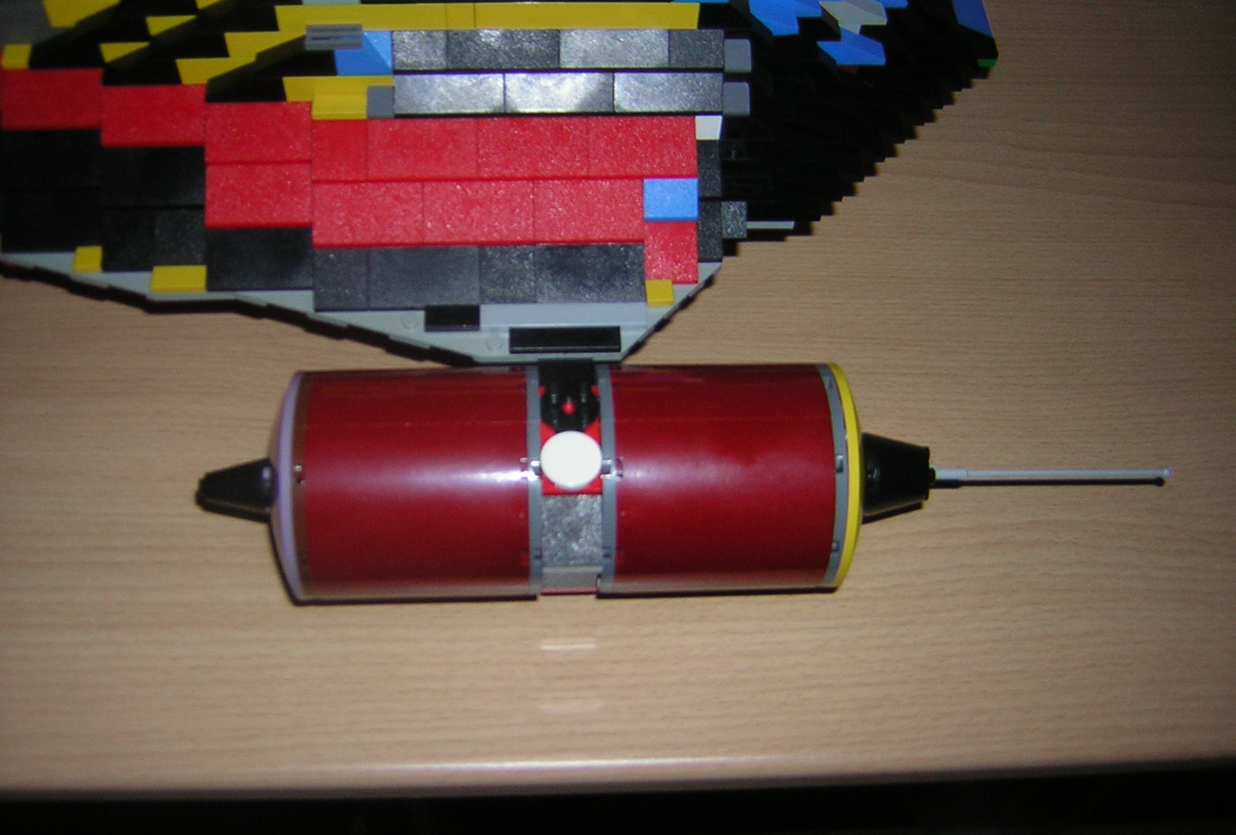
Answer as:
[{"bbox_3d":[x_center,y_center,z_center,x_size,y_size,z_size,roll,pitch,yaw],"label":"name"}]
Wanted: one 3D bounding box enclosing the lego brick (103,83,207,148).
[{"bbox_3d":[-0.134,-0.091,0.377,0.032,0.010,0.024,-1,58,-4],"label":"lego brick"}]

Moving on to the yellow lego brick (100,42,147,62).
[{"bbox_3d":[-0.142,-0.109,0.377,0.017,0.010,0.008,-1,58,-4],"label":"yellow lego brick"}]

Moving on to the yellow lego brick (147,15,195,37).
[{"bbox_3d":[-0.128,-0.115,0.372,0.016,0.010,0.008,-1,58,-3],"label":"yellow lego brick"}]

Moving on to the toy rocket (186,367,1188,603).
[{"bbox_3d":[0.020,0.018,0.367,0.278,0.066,0.065,0,58,-2],"label":"toy rocket"}]

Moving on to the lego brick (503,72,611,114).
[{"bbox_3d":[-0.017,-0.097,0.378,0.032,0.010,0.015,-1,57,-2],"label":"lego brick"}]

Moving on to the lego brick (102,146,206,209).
[{"bbox_3d":[-0.134,-0.073,0.376,0.032,0.010,0.024,-1,58,-4],"label":"lego brick"}]

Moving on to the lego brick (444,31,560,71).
[{"bbox_3d":[-0.033,-0.108,0.368,0.032,0.011,0.016,-1,60,-4],"label":"lego brick"}]

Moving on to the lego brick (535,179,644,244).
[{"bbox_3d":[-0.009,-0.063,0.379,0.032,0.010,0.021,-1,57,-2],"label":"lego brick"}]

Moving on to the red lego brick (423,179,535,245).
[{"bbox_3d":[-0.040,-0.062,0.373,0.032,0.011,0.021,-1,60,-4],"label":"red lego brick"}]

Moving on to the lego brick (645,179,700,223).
[{"bbox_3d":[0.015,-0.068,0.379,0.016,0.010,0.016,-1,58,-4],"label":"lego brick"}]

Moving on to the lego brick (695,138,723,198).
[{"bbox_3d":[0.027,-0.078,0.391,0.008,0.010,0.024,-1,58,-3],"label":"lego brick"}]

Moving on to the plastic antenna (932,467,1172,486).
[{"bbox_3d":[0.123,0.016,0.371,0.076,0.004,0.004,0,58,-5],"label":"plastic antenna"}]

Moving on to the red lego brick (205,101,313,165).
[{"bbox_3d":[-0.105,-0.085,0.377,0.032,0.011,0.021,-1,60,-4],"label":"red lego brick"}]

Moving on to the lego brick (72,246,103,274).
[{"bbox_3d":[-0.154,-0.046,0.375,0.008,0.003,0.008,-1,58,-3],"label":"lego brick"}]

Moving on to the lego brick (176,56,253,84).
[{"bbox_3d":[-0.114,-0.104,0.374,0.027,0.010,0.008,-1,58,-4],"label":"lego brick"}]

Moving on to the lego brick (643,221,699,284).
[{"bbox_3d":[0.015,-0.052,0.381,0.016,0.010,0.024,-1,58,-4],"label":"lego brick"}]

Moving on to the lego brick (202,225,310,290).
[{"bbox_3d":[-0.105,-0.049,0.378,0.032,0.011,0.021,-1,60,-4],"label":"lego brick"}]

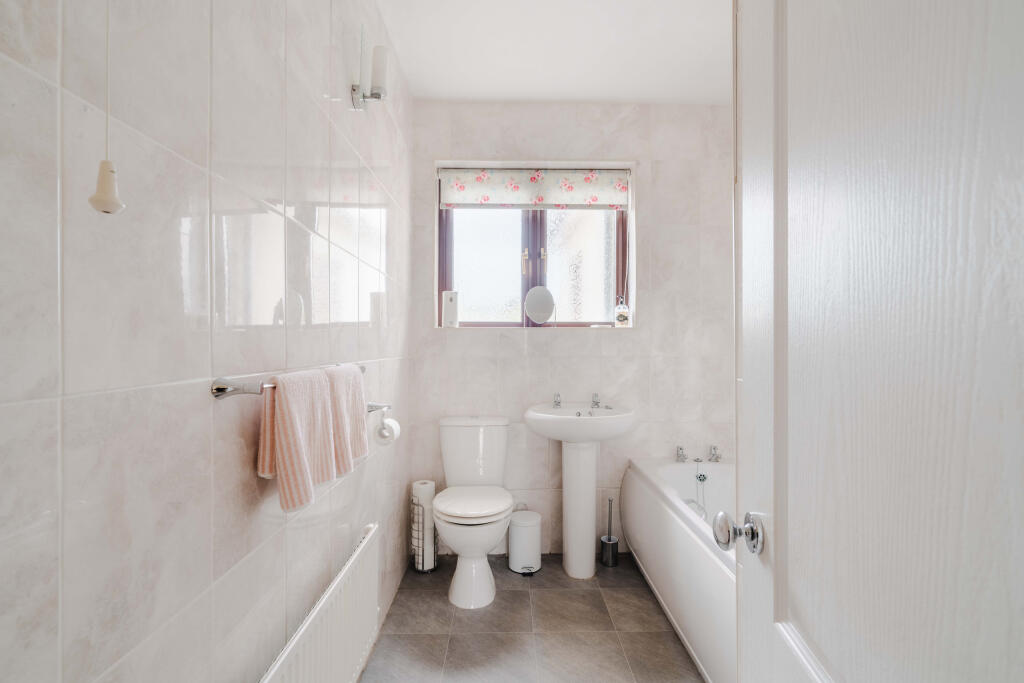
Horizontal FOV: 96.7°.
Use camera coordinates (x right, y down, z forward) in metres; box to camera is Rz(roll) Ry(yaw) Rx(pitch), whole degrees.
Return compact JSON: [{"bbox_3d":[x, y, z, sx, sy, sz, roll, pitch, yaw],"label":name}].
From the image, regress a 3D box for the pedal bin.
[{"bbox_3d":[0.061,1.026,2.338,0.168,0.250,0.188,0,0,-5],"label":"pedal bin"}]

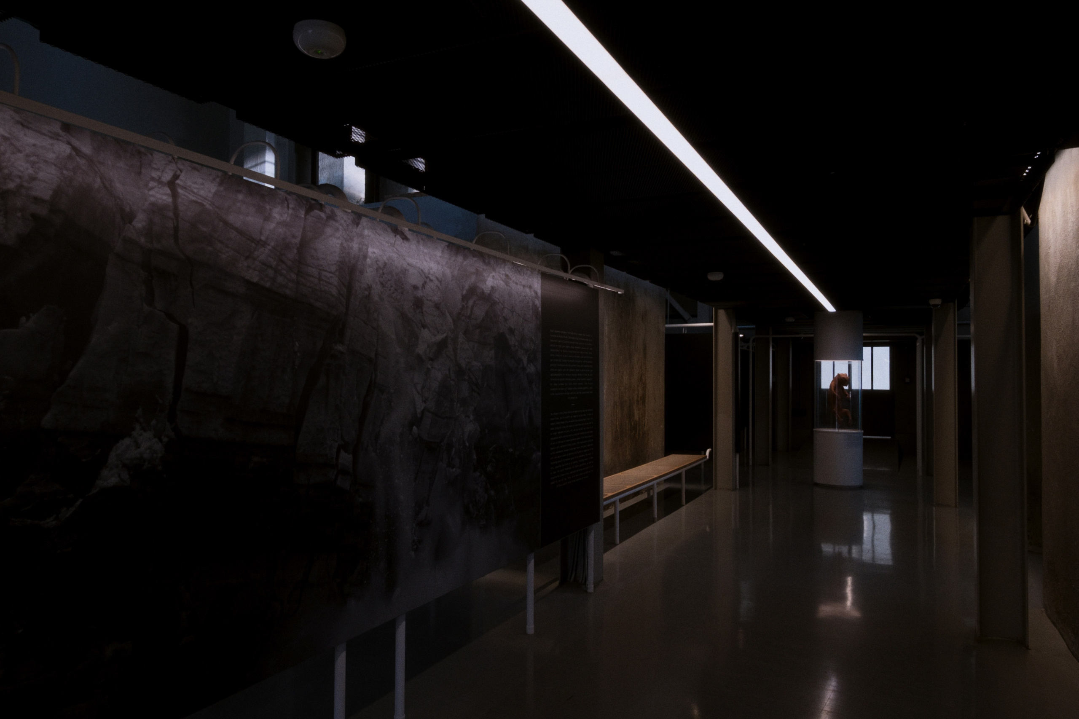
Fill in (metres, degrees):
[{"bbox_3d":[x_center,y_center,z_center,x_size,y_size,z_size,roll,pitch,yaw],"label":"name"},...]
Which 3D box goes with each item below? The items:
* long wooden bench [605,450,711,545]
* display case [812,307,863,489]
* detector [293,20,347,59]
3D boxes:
[{"bbox_3d":[1.061,1.407,7.618,0.474,0.511,4.262,0,-1,26],"label":"long wooden bench"},{"bbox_3d":[4.197,0.550,10.108,0.641,2.409,0.641,0,-1,26],"label":"display case"},{"bbox_3d":[-0.597,-0.867,1.967,0.138,0.052,0.138,1,-1,0],"label":"detector"}]

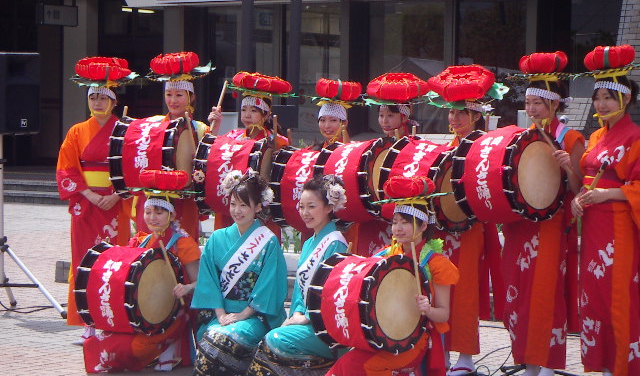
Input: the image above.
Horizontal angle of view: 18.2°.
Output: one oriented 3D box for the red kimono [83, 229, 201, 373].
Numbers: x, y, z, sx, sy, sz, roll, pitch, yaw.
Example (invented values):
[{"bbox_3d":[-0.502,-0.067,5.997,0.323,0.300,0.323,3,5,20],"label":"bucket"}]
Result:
[{"bbox_3d":[-0.988,0.628,11.050,0.560,0.780,0.580,2,3,36],"label":"red kimono"}]

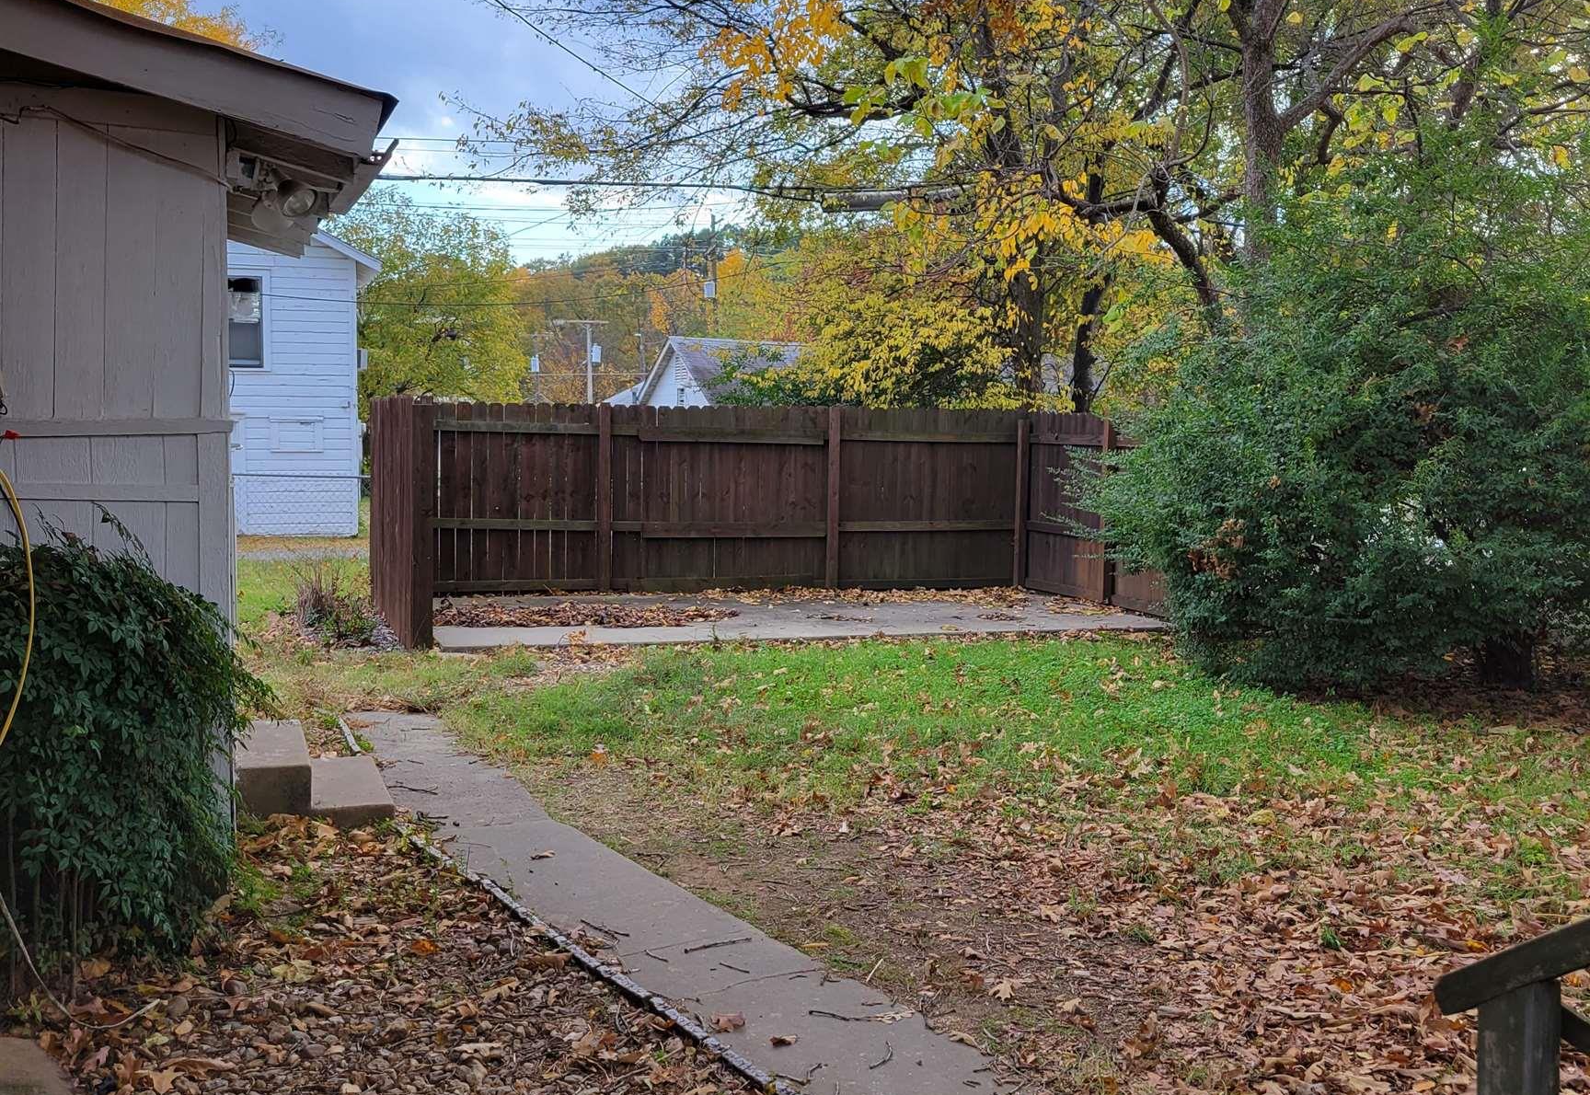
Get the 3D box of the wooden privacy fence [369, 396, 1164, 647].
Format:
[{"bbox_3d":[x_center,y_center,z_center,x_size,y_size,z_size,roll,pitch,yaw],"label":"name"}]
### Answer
[{"bbox_3d":[-0.235,-0.347,14.291,6.832,1.937,3.643,-1,2,-17],"label":"wooden privacy fence"}]

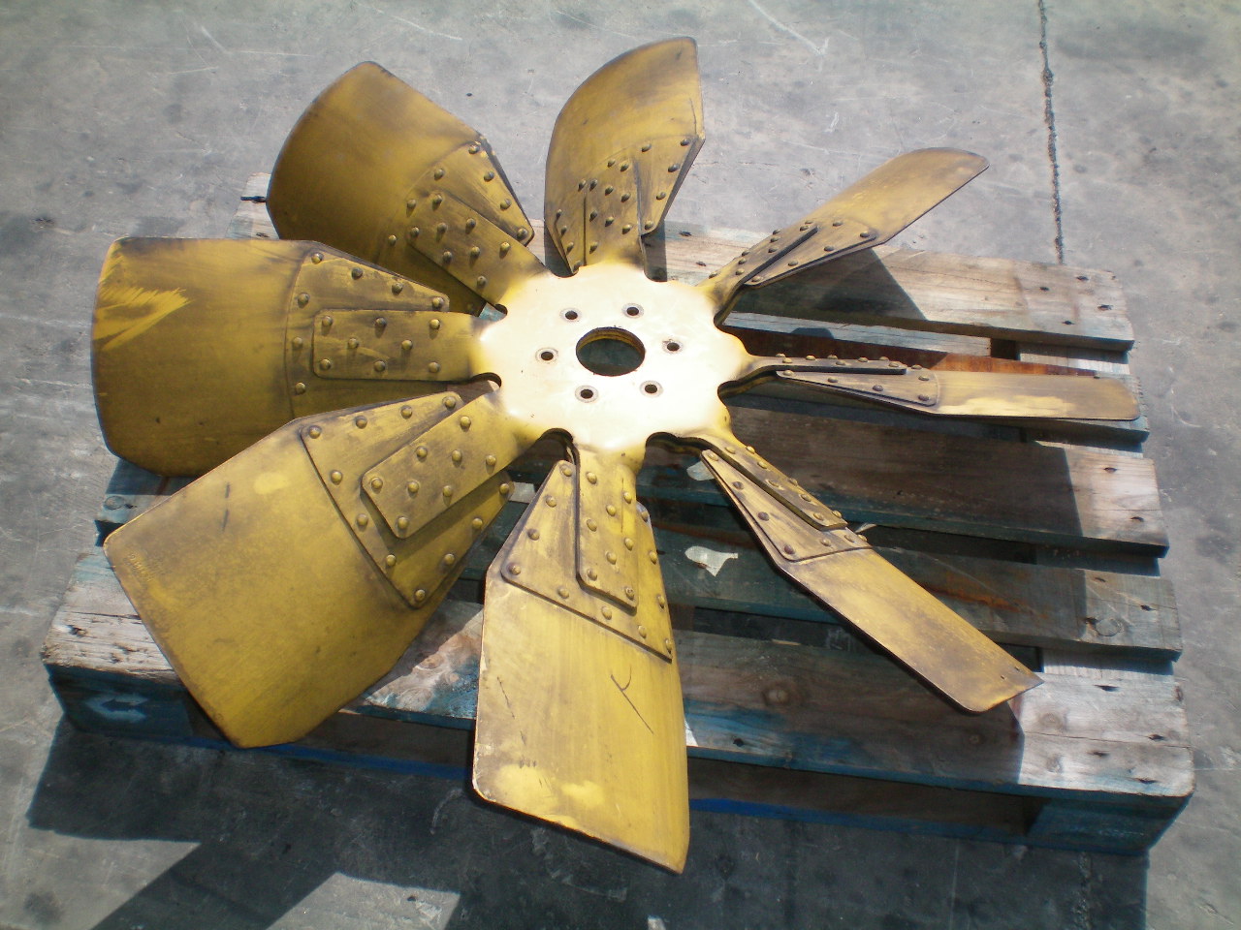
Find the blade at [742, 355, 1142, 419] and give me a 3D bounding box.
[{"bbox_3d":[0.342,-0.092,1.552,0.418,0.050,0.272,4,8,-3],"label":"blade"}]

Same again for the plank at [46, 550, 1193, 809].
[{"bbox_3d":[-0.002,0.221,1.422,1.180,0.022,0.140,6,50,1],"label":"plank"}]

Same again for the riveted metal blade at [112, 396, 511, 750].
[{"bbox_3d":[-0.263,0.079,1.363,0.418,0.050,0.272,-36,103,-27],"label":"riveted metal blade"}]

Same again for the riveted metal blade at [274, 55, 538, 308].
[{"bbox_3d":[-0.264,-0.305,1.687,0.418,0.050,0.272,38,100,27],"label":"riveted metal blade"}]

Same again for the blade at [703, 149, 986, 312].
[{"bbox_3d":[0.237,-0.287,1.709,0.418,0.050,0.272,-34,18,-30],"label":"blade"}]

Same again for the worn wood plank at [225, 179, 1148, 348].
[{"bbox_3d":[0.076,-0.278,1.848,1.200,0.022,0.137,7,50,2],"label":"worn wood plank"}]

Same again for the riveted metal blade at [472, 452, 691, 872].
[{"bbox_3d":[-0.012,0.168,1.308,0.272,0.050,0.418,33,42,-34],"label":"riveted metal blade"}]

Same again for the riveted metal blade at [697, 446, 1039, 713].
[{"bbox_3d":[0.238,0.097,1.386,0.418,0.050,0.272,41,16,24],"label":"riveted metal blade"}]

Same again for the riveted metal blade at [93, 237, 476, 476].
[{"bbox_3d":[-0.368,-0.116,1.521,0.418,0.050,0.272,1,92,0],"label":"riveted metal blade"}]

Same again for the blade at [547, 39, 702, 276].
[{"bbox_3d":[-0.013,-0.376,1.765,0.272,0.050,0.418,-28,40,28],"label":"blade"}]

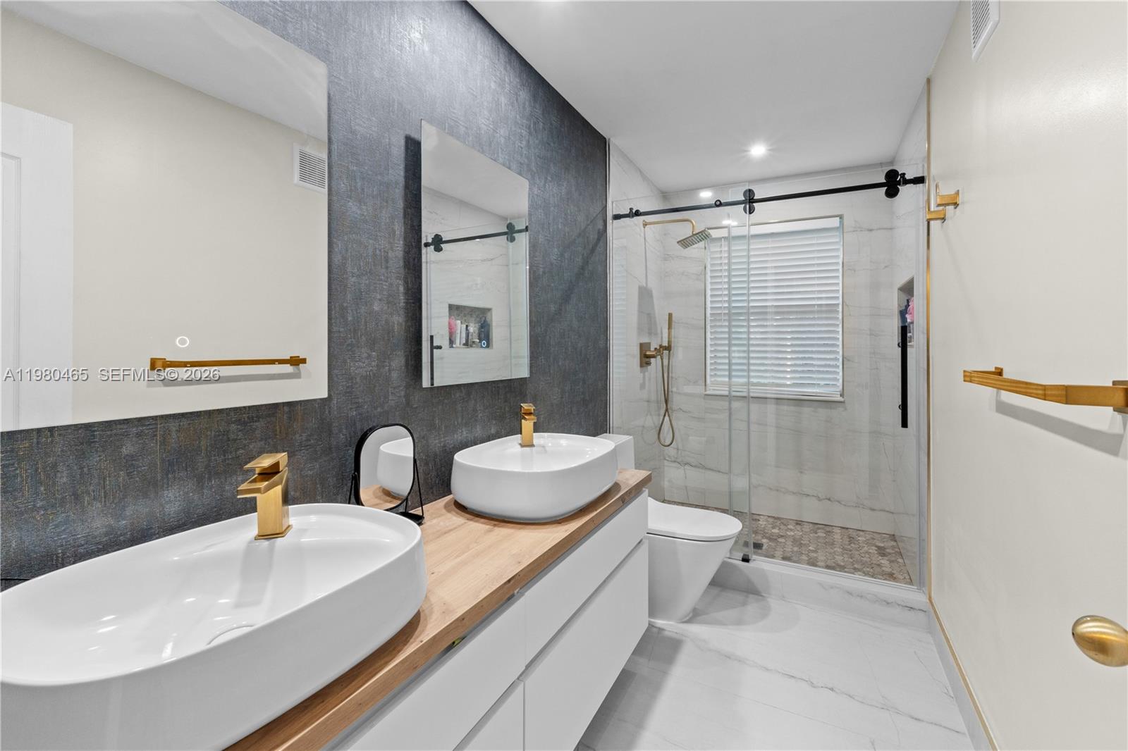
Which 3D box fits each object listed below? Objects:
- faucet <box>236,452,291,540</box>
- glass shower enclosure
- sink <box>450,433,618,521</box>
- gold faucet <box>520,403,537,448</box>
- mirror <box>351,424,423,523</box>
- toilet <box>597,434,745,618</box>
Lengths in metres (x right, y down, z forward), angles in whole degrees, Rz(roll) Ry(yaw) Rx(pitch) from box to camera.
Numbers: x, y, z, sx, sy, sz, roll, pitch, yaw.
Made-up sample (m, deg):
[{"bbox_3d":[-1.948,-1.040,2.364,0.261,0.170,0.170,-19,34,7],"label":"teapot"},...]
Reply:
[{"bbox_3d":[-0.556,0.233,0.876,0.051,0.154,0.140,-1,3,-13],"label":"faucet"},{"bbox_3d":[0.961,-0.013,2.469,1.480,1.920,0.080,1,3,27],"label":"glass shower enclosure"},{"bbox_3d":[-0.087,0.321,1.596,0.445,0.146,0.560,1,3,28],"label":"sink"},{"bbox_3d":[-0.124,0.183,1.657,0.051,0.154,0.140,-1,3,-13],"label":"gold faucet"},{"bbox_3d":[-0.472,0.275,1.241,0.090,0.285,0.218,2,3,33],"label":"mirror"},{"bbox_3d":[0.471,0.743,2.306,0.755,0.775,0.370,1,3,28],"label":"toilet"}]

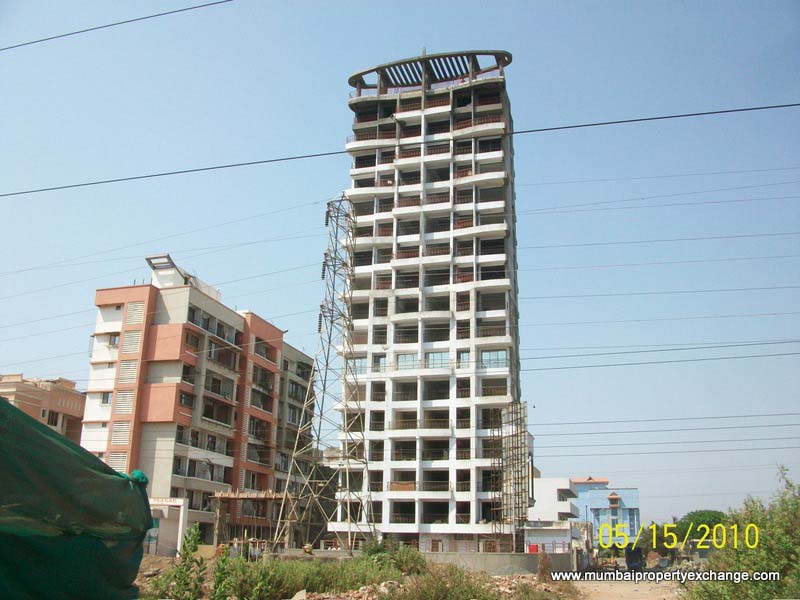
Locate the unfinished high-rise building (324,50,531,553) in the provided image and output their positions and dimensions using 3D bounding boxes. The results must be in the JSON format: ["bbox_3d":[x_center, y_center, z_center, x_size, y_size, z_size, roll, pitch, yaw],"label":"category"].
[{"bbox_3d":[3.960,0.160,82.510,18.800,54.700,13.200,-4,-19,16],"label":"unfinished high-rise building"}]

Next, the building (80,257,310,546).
[{"bbox_3d":[-21.020,14.340,85.320,11.700,28.700,32.400,-4,-19,15],"label":"building"}]

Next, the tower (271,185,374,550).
[{"bbox_3d":[-4.410,4.230,51.040,5.100,25.700,5.100,-4,-19,16],"label":"tower"}]

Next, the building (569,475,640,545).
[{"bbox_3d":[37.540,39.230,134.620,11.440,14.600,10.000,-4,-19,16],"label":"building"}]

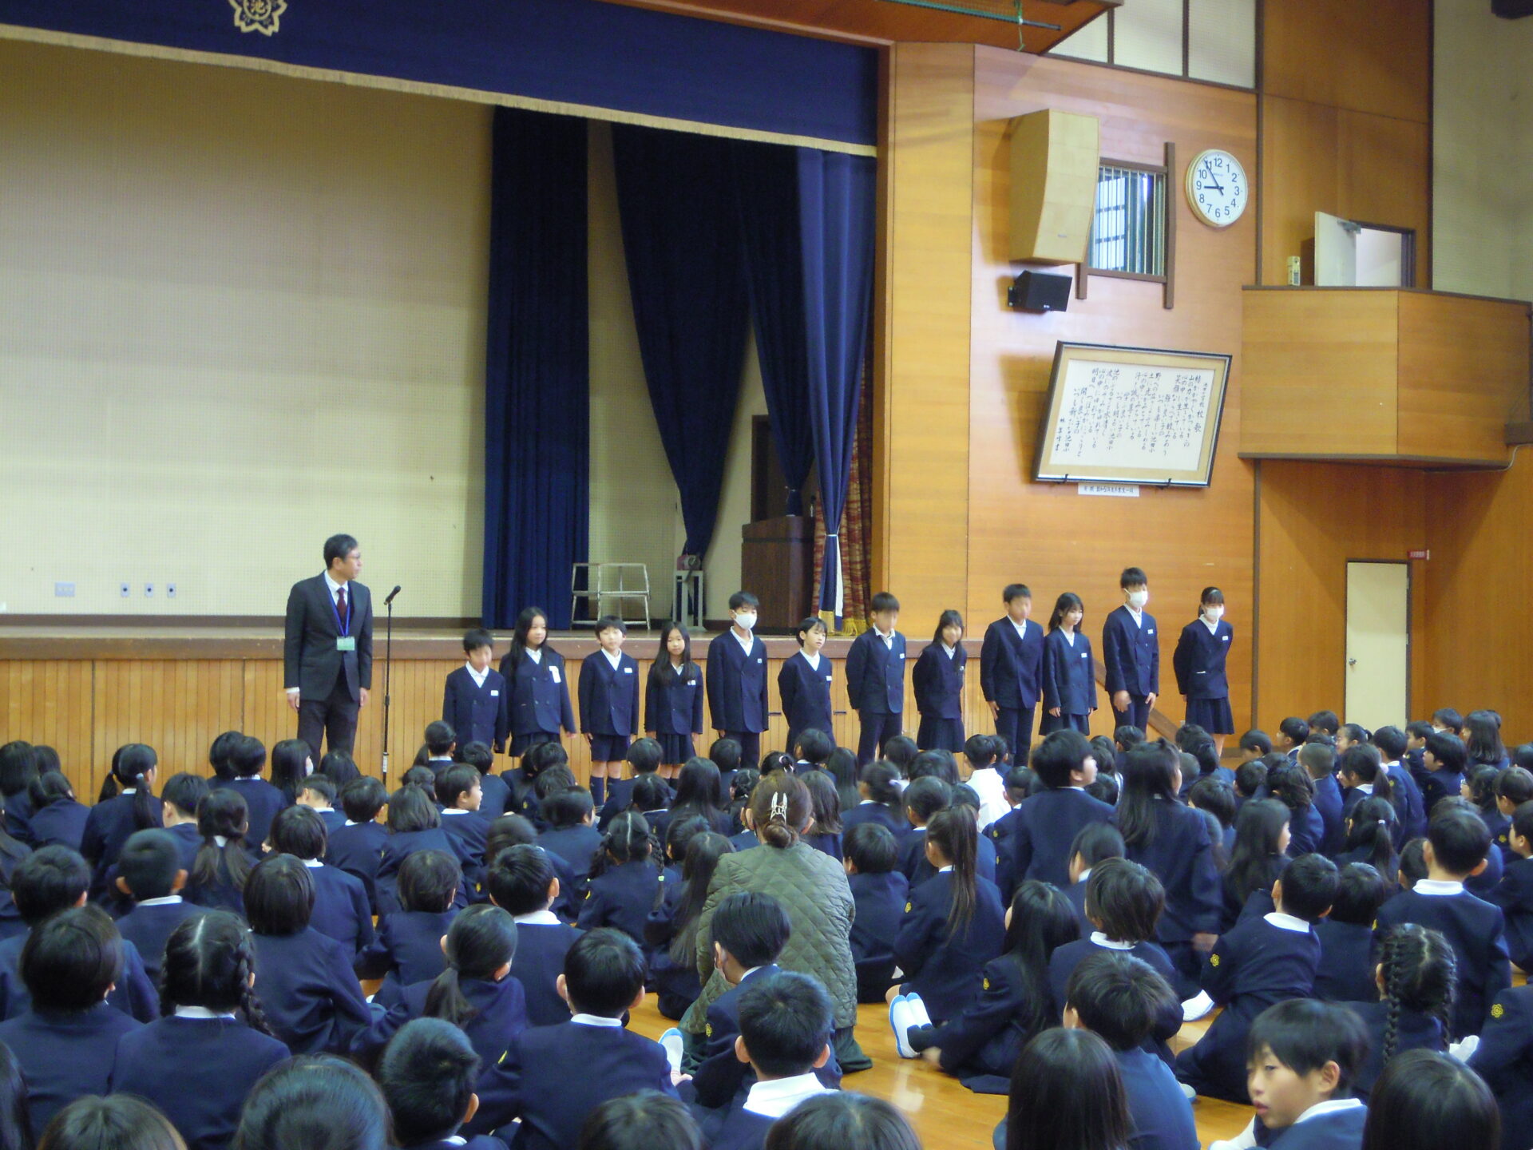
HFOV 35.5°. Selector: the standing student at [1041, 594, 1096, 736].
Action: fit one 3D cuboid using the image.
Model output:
[{"bbox_3d":[1.935,0.824,15.300,0.360,1.400,0.240,1,0,-30],"label":"standing student"}]

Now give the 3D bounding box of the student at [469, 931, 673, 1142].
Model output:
[{"bbox_3d":[-0.408,1.093,5.177,0.460,0.700,0.580,1,0,-12],"label":"student"}]

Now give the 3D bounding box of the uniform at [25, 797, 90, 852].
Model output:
[{"bbox_3d":[-2.889,1.157,9.789,0.380,0.500,0.420,1,0,-10],"label":"uniform"}]

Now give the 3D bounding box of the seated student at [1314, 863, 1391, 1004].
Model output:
[{"bbox_3d":[1.755,1.170,7.338,0.400,0.620,0.550,1,0,-10],"label":"seated student"}]

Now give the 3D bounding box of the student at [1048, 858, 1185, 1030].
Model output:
[{"bbox_3d":[0.940,1.064,6.420,0.410,0.640,0.520,1,-1,-10],"label":"student"}]

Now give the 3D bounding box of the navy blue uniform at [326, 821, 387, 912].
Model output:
[{"bbox_3d":[-1.519,1.164,8.939,0.380,0.510,0.420,1,0,-9],"label":"navy blue uniform"}]

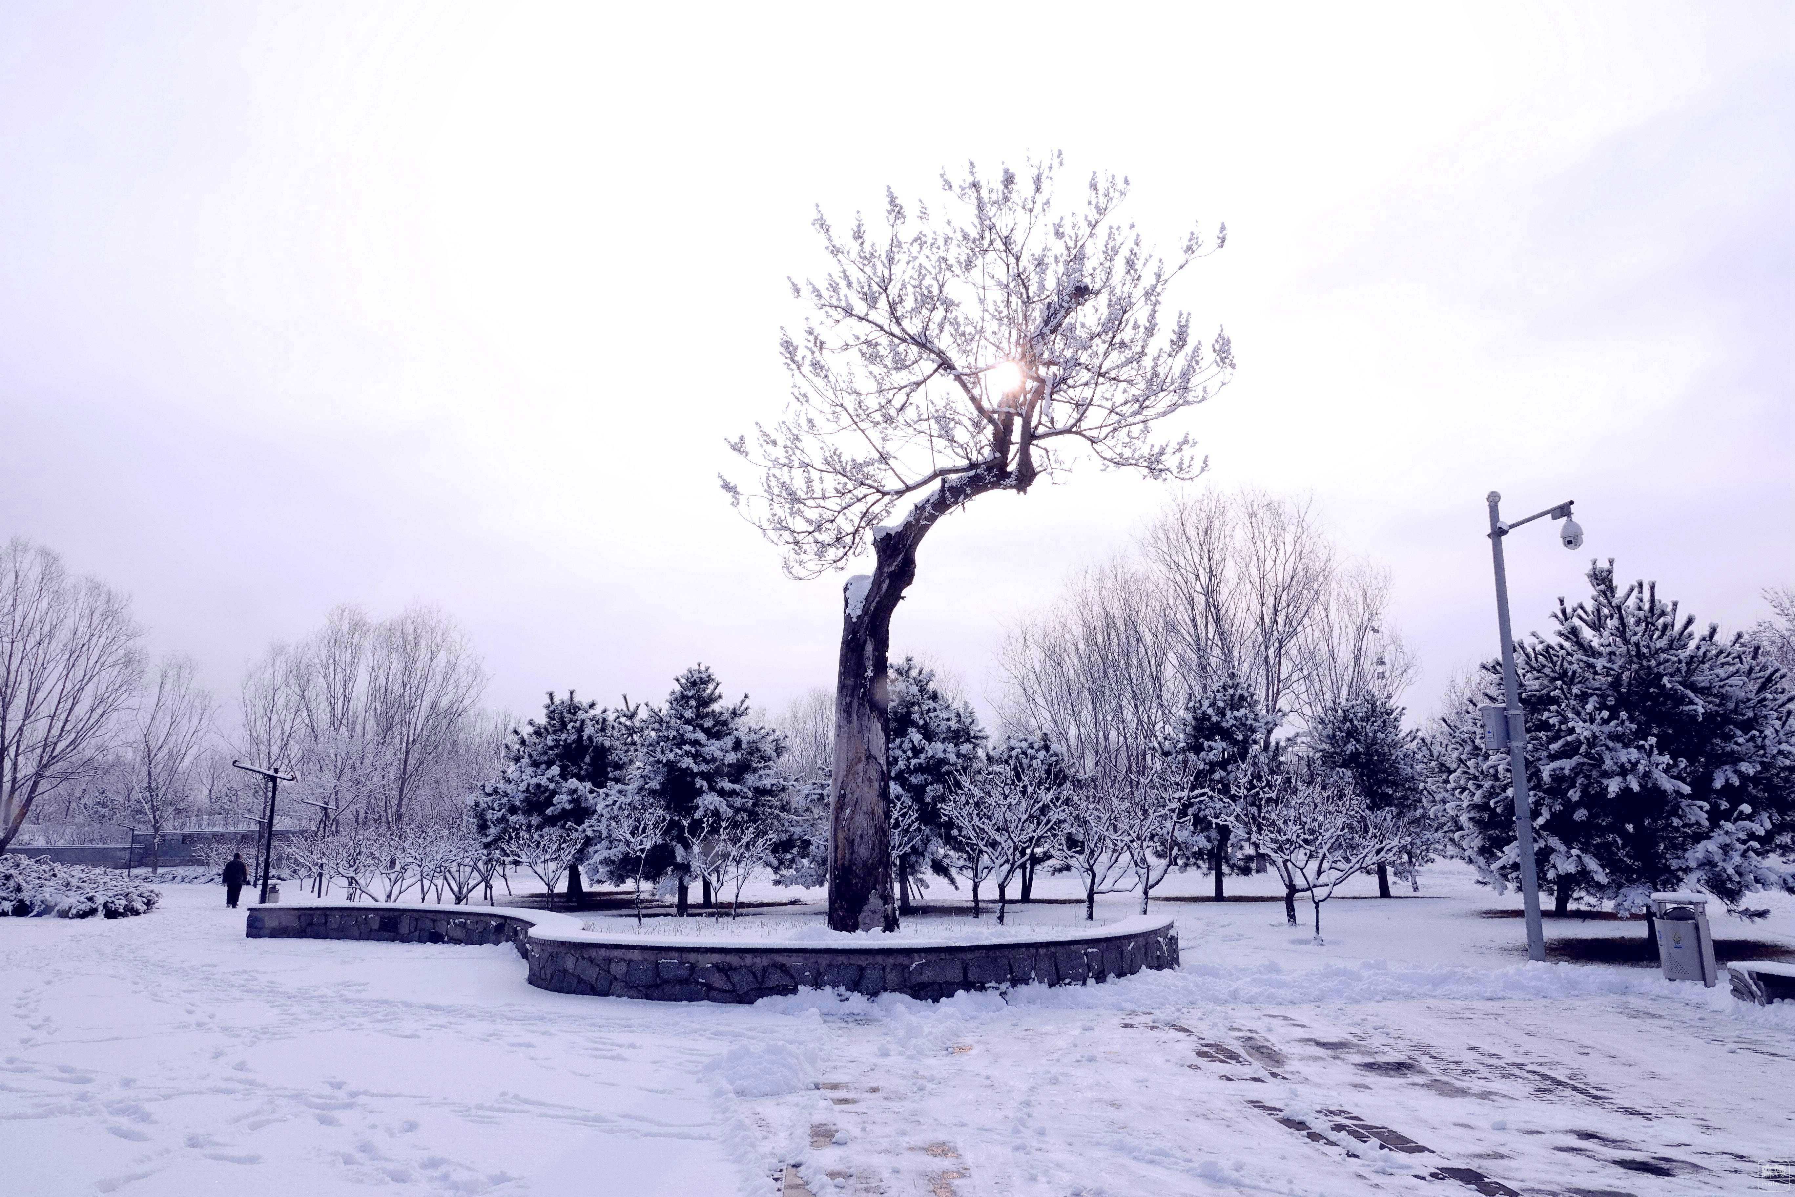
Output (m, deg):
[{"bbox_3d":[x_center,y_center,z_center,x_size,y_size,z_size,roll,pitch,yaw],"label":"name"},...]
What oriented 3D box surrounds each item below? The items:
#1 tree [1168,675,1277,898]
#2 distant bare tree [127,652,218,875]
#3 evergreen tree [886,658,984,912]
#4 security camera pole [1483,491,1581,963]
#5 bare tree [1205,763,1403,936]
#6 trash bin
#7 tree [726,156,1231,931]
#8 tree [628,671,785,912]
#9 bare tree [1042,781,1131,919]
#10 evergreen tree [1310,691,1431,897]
[{"bbox_3d":[7.842,4.486,28.853,2.738,5.350,2.738,0,-11,0],"label":"tree"},{"bbox_3d":[-48.195,10.821,79.468,5.960,14.342,5.960,0,-12,0],"label":"distant bare tree"},{"bbox_3d":[0.260,4.004,26.064,3.177,5.503,3.177,0,-12,0],"label":"evergreen tree"},{"bbox_3d":[8.082,1.432,14.934,0.550,6.093,1.350,4,-12,-20],"label":"security camera pole"},{"bbox_3d":[6.152,3.795,18.073,2.922,2.654,2.776,0,-11,0],"label":"bare tree"},{"bbox_3d":[8.475,3.680,12.903,0.360,0.978,0.500,8,-13,-34],"label":"trash bin"},{"bbox_3d":[1.016,-0.999,15.131,6.359,10.060,5.405,0,-11,0],"label":"tree"},{"bbox_3d":[-3.879,3.890,24.620,3.288,5.105,3.288,0,-11,0],"label":"tree"},{"bbox_3d":[3.343,4.403,21.052,1.575,2.464,1.530,0,-12,0],"label":"bare tree"},{"bbox_3d":[12.479,5.111,31.551,3.180,5.372,3.180,0,-12,0],"label":"evergreen tree"}]

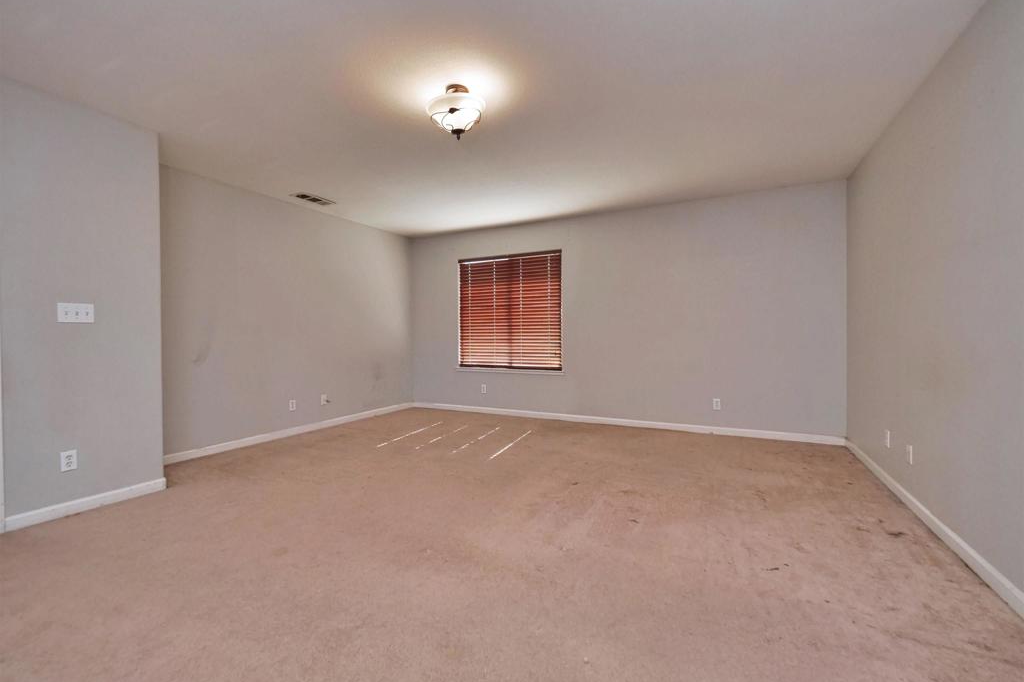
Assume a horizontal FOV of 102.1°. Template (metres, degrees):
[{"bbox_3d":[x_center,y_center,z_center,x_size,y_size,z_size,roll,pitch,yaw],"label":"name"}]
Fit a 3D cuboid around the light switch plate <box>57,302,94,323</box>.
[{"bbox_3d":[-2.634,-0.166,2.506,0.014,0.115,0.162,0,1,27],"label":"light switch plate"}]

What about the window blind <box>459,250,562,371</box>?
[{"bbox_3d":[-0.057,-0.373,5.370,1.500,1.460,0.060,0,1,26],"label":"window blind"}]

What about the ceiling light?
[{"bbox_3d":[-0.312,-1.301,2.392,0.333,0.281,0.333,0,1,0],"label":"ceiling light"}]

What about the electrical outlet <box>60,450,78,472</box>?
[{"bbox_3d":[-2.650,0.718,2.481,0.010,0.115,0.071,0,1,27],"label":"electrical outlet"}]

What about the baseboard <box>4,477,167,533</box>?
[{"bbox_3d":[-2.598,0.999,2.576,0.015,0.075,0.730,0,1,27],"label":"baseboard"}]

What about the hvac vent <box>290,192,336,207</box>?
[{"bbox_3d":[-2.058,-1.453,4.282,0.200,0.015,0.400,0,1,27],"label":"hvac vent"}]

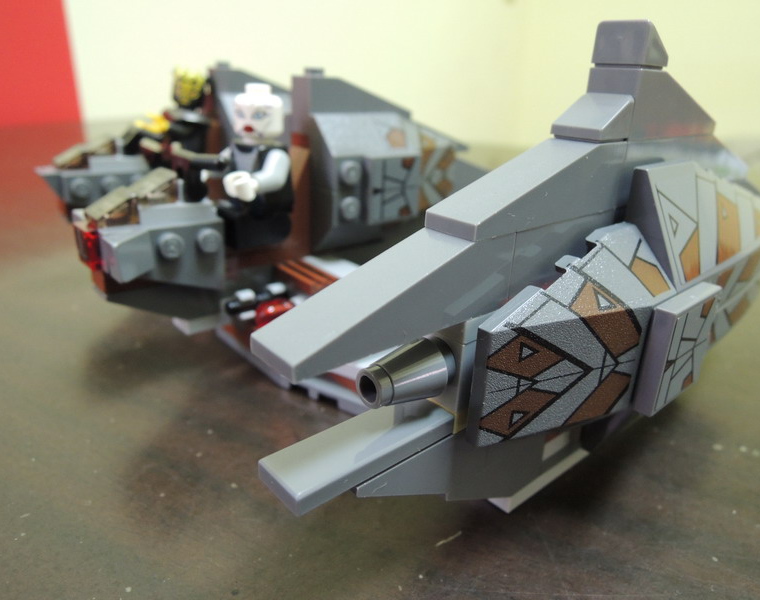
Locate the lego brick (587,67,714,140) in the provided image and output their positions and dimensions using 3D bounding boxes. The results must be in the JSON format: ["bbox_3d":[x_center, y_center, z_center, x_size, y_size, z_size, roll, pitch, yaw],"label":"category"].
[{"bbox_3d":[0.045,-0.032,0.090,0.032,0.010,0.008,-16,29,-38],"label":"lego brick"}]

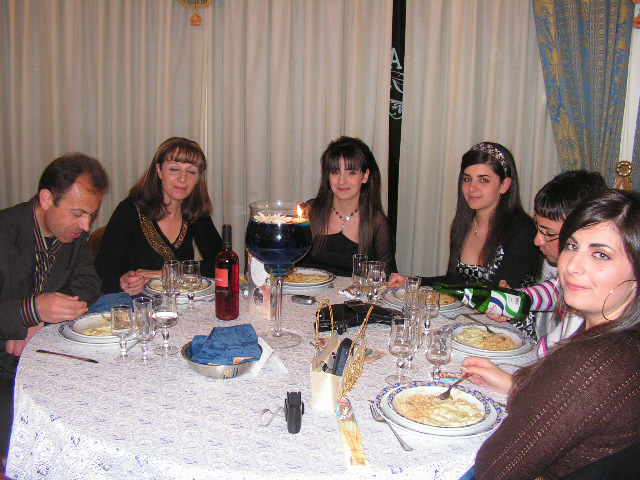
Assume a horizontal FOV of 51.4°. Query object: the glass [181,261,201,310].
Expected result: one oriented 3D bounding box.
[{"bbox_3d":[-0.428,0.148,2.208,0.064,0.156,0.064,2,10,0],"label":"glass"}]

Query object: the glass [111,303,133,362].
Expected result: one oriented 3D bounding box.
[{"bbox_3d":[-0.514,0.241,1.735,0.056,0.141,0.056,1,12,0],"label":"glass"}]

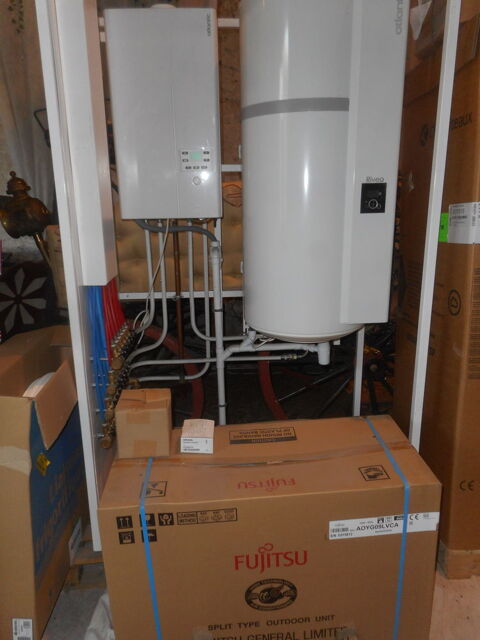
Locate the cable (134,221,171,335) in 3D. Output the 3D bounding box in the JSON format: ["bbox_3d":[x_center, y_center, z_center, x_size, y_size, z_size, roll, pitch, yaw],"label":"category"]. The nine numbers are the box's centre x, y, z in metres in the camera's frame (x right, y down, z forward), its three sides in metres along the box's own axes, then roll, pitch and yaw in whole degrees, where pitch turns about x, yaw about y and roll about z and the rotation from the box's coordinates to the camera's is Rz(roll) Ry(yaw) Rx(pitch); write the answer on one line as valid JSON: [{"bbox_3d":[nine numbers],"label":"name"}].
[{"bbox_3d":[-0.432,-0.207,2.255,0.174,0.581,0.130,-2,15,-2],"label":"cable"}]

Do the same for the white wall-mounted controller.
[{"bbox_3d":[-0.313,-0.875,2.085,0.425,0.804,0.360,-2,15,-2],"label":"white wall-mounted controller"}]

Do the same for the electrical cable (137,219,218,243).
[{"bbox_3d":[-0.310,-0.433,2.222,0.382,0.118,0.120,-2,15,-2],"label":"electrical cable"}]

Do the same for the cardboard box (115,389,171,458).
[{"bbox_3d":[-0.297,0.325,1.464,0.149,0.158,0.151,-2,15,-4],"label":"cardboard box"}]

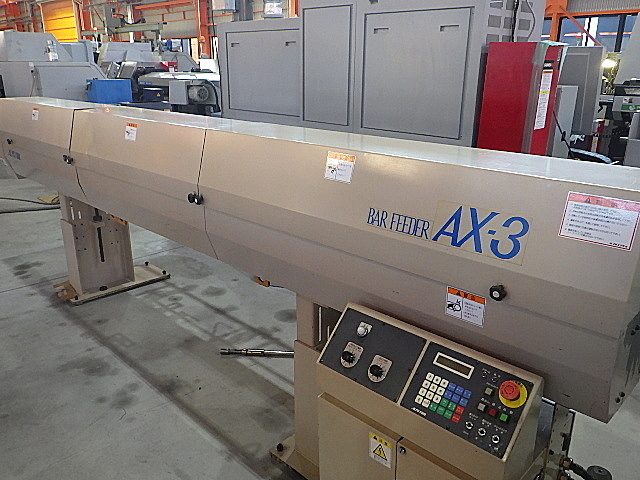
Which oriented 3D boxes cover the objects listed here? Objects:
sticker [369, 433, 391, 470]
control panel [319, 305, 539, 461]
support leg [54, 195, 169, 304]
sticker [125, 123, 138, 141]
[{"bbox_3d":[0.150,0.520,1.275,0.070,0.068,0.004,17,25,41],"label":"sticker"},{"bbox_3d":[0.232,0.318,1.255,0.530,0.183,0.055,17,-18,41],"label":"control panel"},{"bbox_3d":[-1.364,-0.030,3.317,0.326,0.666,0.626,17,25,41],"label":"support leg"},{"bbox_3d":[-0.828,-0.475,2.275,0.099,0.075,0.004,17,11,41],"label":"sticker"}]

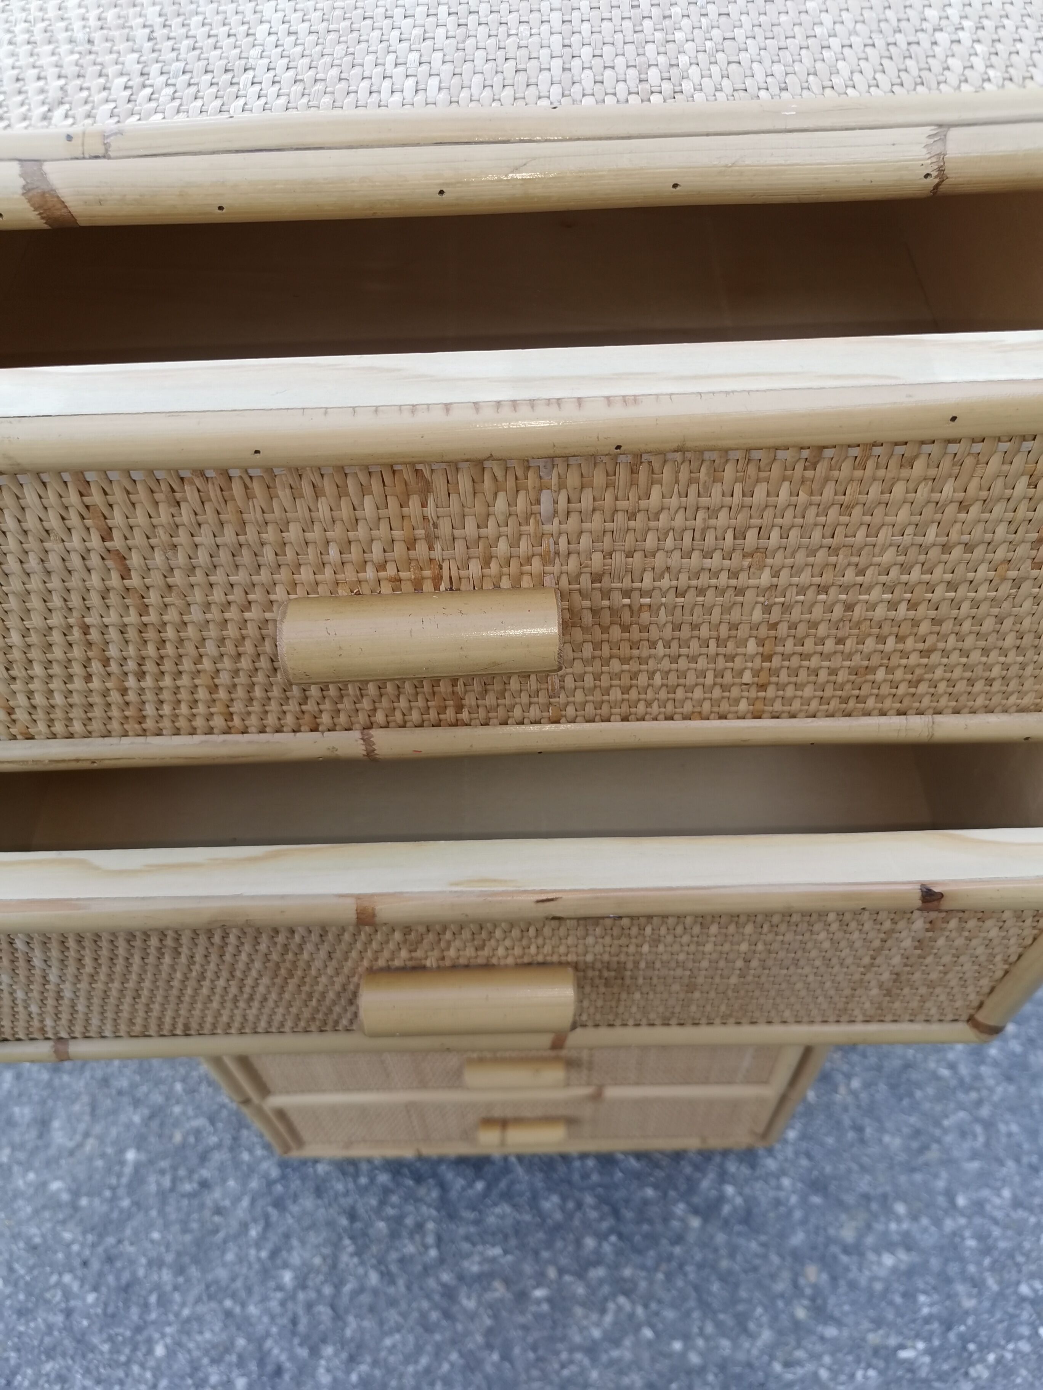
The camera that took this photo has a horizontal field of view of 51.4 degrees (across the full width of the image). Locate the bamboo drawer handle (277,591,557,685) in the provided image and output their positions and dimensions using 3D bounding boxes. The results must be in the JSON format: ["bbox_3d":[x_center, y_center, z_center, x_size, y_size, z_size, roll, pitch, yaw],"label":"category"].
[{"bbox_3d":[-0.031,-0.019,0.350,0.088,0.028,0.028,-2,53,2],"label":"bamboo drawer handle"}]

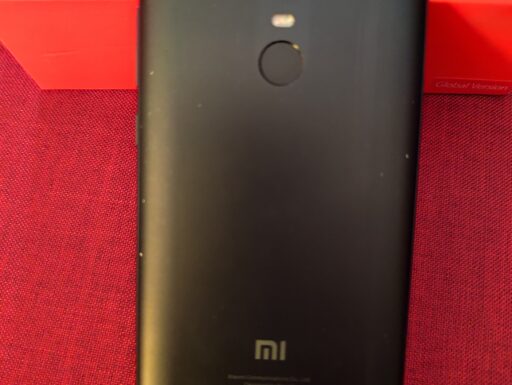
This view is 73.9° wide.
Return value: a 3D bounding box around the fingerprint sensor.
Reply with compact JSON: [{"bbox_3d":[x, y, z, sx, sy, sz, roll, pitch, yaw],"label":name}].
[{"bbox_3d":[0.006,-0.033,0.087,0.012,0.002,0.012,2,94,0],"label":"fingerprint sensor"}]

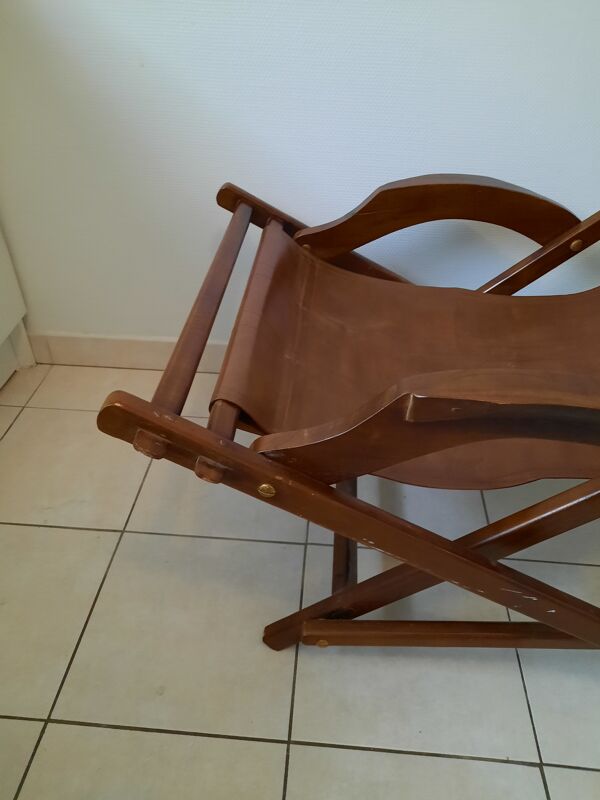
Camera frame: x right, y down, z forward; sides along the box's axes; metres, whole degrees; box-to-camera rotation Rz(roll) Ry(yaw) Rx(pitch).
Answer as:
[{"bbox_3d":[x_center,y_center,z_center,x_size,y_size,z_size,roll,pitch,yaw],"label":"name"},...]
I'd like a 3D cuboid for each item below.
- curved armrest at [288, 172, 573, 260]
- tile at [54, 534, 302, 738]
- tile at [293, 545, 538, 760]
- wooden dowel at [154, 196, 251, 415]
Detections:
[{"bbox_3d":[0.220,-0.288,0.925,0.457,0.137,0.049,3,38,2],"label":"curved armrest"},{"bbox_3d":[-0.158,0.334,0.866,0.312,0.009,0.310,3,38,3],"label":"tile"},{"bbox_3d":[0.156,0.353,0.851,0.312,0.009,0.310,3,38,3],"label":"tile"},{"bbox_3d":[-0.110,-0.145,0.743,0.028,0.028,0.529,3,38,2],"label":"wooden dowel"}]

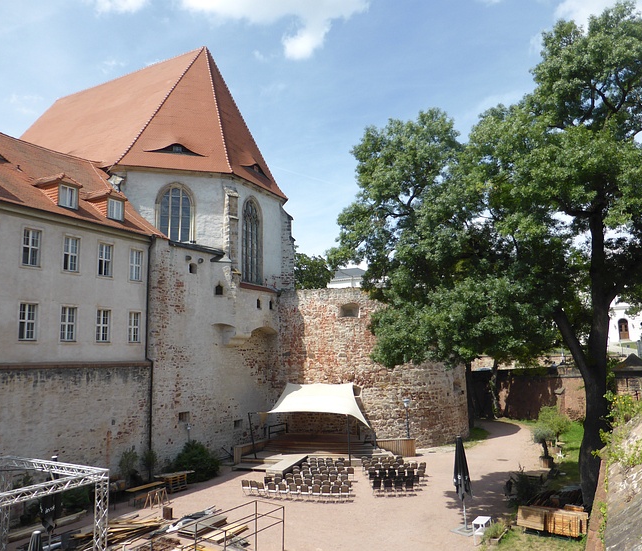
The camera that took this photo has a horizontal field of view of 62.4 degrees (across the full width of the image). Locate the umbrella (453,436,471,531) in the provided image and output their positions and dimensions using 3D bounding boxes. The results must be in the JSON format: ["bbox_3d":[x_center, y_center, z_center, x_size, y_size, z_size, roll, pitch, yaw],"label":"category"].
[{"bbox_3d":[6.158,9.036,23.064,0.750,3.750,0.750,-1,-9,0],"label":"umbrella"}]

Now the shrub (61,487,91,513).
[{"bbox_3d":[-12.528,11.337,27.126,1.200,1.150,1.300,-6,-10,30],"label":"shrub"}]

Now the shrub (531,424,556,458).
[{"bbox_3d":[14.865,11.180,35.404,1.600,1.850,1.600,-1,-9,0],"label":"shrub"}]

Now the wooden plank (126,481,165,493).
[{"bbox_3d":[-9.331,11.284,28.323,0.520,0.050,2.250,-5,-10,26],"label":"wooden plank"}]

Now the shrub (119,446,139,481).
[{"bbox_3d":[-11.469,11.493,31.705,1.150,2.200,1.150,-1,-9,0],"label":"shrub"}]

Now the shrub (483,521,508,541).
[{"bbox_3d":[7.062,10.181,21.252,0.900,0.600,0.950,-7,-11,35],"label":"shrub"}]

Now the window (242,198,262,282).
[{"bbox_3d":[-5.978,-2.893,45.997,0.400,7.600,2.850,-6,-10,30],"label":"window"}]

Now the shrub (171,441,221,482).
[{"bbox_3d":[-8.042,11.766,34.063,2.300,2.250,2.900,-6,-10,30],"label":"shrub"}]

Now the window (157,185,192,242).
[{"bbox_3d":[-11.702,-4.971,42.740,2.950,4.900,0.400,1,-9,-15],"label":"window"}]

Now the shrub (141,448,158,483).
[{"bbox_3d":[-10.533,11.714,32.760,1.050,2.050,1.050,-1,-9,0],"label":"shrub"}]

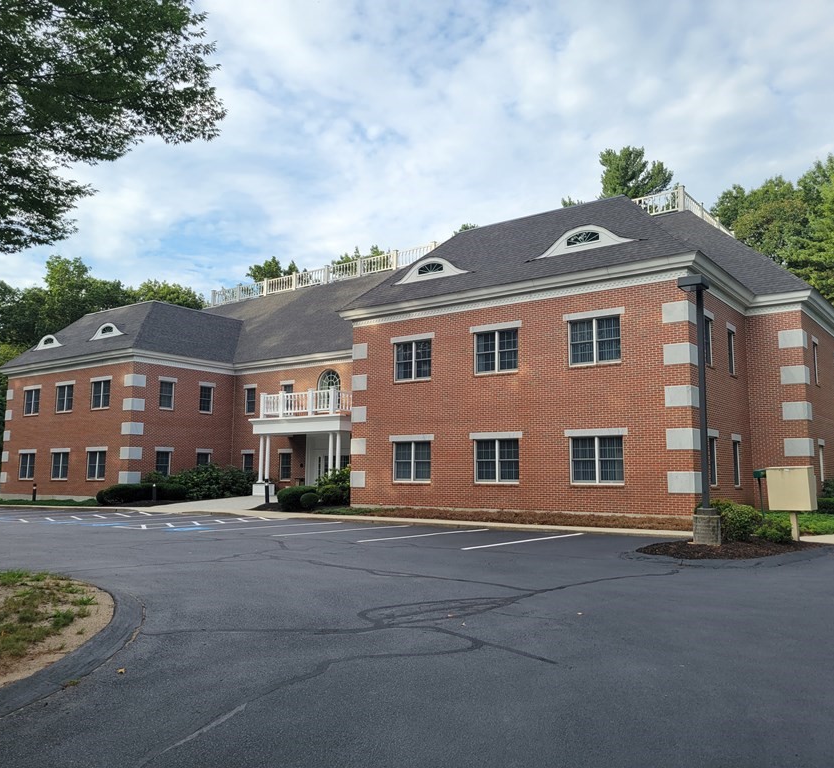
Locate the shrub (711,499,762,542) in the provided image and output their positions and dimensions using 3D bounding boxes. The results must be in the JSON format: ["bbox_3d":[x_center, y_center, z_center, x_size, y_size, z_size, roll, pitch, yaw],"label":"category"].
[{"bbox_3d":[7.513,3.230,18.200,1.180,0.980,1.100,-5,-9,37],"label":"shrub"}]

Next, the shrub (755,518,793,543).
[{"bbox_3d":[8.297,3.410,17.900,0.850,0.600,0.800,-5,-9,37],"label":"shrub"}]

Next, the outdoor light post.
[{"bbox_3d":[6.502,0.585,17.709,0.660,6.100,0.620,-5,-9,37],"label":"outdoor light post"}]

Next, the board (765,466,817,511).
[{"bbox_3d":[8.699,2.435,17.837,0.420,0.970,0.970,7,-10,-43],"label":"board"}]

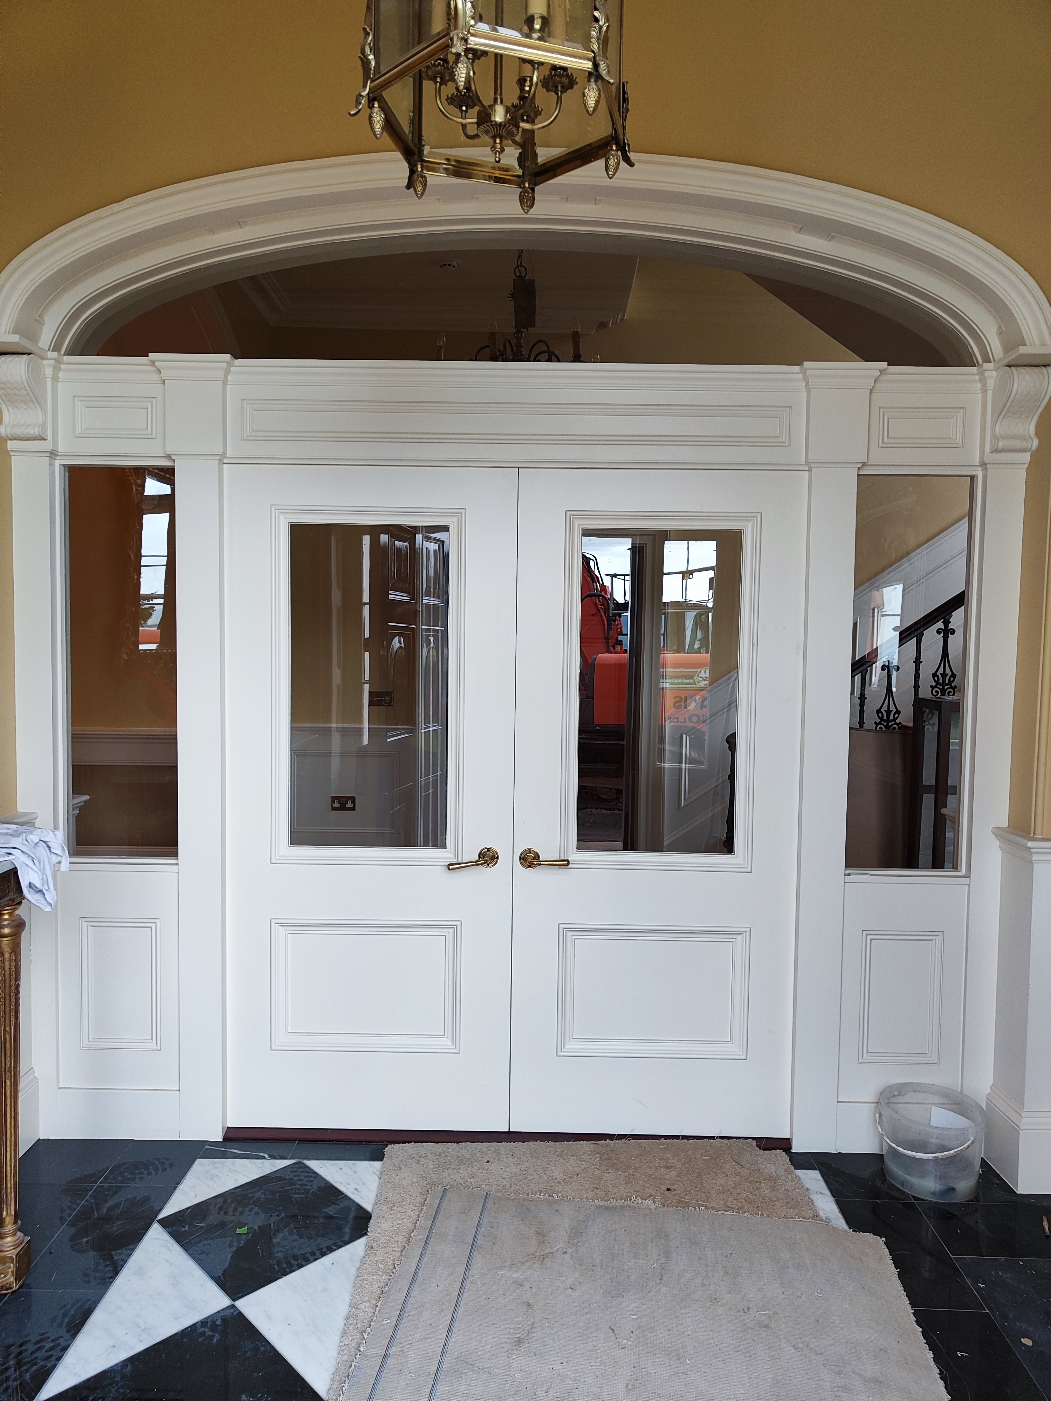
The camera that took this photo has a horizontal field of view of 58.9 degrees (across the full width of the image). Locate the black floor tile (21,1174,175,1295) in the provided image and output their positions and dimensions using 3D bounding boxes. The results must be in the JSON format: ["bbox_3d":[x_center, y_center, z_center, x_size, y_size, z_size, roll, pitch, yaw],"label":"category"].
[{"bbox_3d":[-1.050,1.334,2.317,0.218,0.015,0.412,1,3,1],"label":"black floor tile"}]

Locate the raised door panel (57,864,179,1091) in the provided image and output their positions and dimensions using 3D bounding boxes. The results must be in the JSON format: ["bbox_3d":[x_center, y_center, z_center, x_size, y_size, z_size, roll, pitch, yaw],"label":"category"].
[{"bbox_3d":[-1.197,0.817,2.752,0.355,0.676,0.035,1,3,1],"label":"raised door panel"}]

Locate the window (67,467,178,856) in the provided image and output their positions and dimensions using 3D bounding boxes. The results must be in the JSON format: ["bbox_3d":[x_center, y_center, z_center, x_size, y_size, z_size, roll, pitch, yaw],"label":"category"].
[{"bbox_3d":[-1.170,-0.108,2.730,0.327,1.139,0.024,1,3,1],"label":"window"}]

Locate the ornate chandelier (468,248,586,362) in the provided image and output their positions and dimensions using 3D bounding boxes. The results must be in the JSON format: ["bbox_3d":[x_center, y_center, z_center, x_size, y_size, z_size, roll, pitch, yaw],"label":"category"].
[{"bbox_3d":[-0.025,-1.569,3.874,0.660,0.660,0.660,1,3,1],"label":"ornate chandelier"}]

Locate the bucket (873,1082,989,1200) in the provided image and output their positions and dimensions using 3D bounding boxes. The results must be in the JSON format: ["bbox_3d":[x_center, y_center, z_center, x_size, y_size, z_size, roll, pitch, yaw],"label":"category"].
[{"bbox_3d":[1.138,1.235,2.615,0.275,0.209,0.275,1,3,0],"label":"bucket"}]

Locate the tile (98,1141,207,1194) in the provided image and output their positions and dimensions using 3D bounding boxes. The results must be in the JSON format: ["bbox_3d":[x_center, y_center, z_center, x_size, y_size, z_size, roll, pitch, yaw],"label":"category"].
[{"bbox_3d":[-1.046,1.317,2.639,0.218,0.015,0.234,1,3,1],"label":"tile"}]

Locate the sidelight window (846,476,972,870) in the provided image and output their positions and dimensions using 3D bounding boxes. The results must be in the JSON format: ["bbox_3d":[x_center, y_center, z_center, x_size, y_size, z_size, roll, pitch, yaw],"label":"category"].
[{"bbox_3d":[1.113,-0.072,2.696,0.350,1.152,0.050,1,3,1],"label":"sidelight window"}]

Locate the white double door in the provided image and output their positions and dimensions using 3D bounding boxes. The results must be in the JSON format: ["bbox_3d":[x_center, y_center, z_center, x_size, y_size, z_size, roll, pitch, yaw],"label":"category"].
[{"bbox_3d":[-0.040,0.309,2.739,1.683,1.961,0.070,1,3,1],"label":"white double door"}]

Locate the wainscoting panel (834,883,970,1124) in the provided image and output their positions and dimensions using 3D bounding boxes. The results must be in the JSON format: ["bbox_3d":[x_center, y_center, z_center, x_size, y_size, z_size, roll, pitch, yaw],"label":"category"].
[{"bbox_3d":[1.105,0.855,2.728,0.363,0.677,0.035,1,3,1],"label":"wainscoting panel"}]

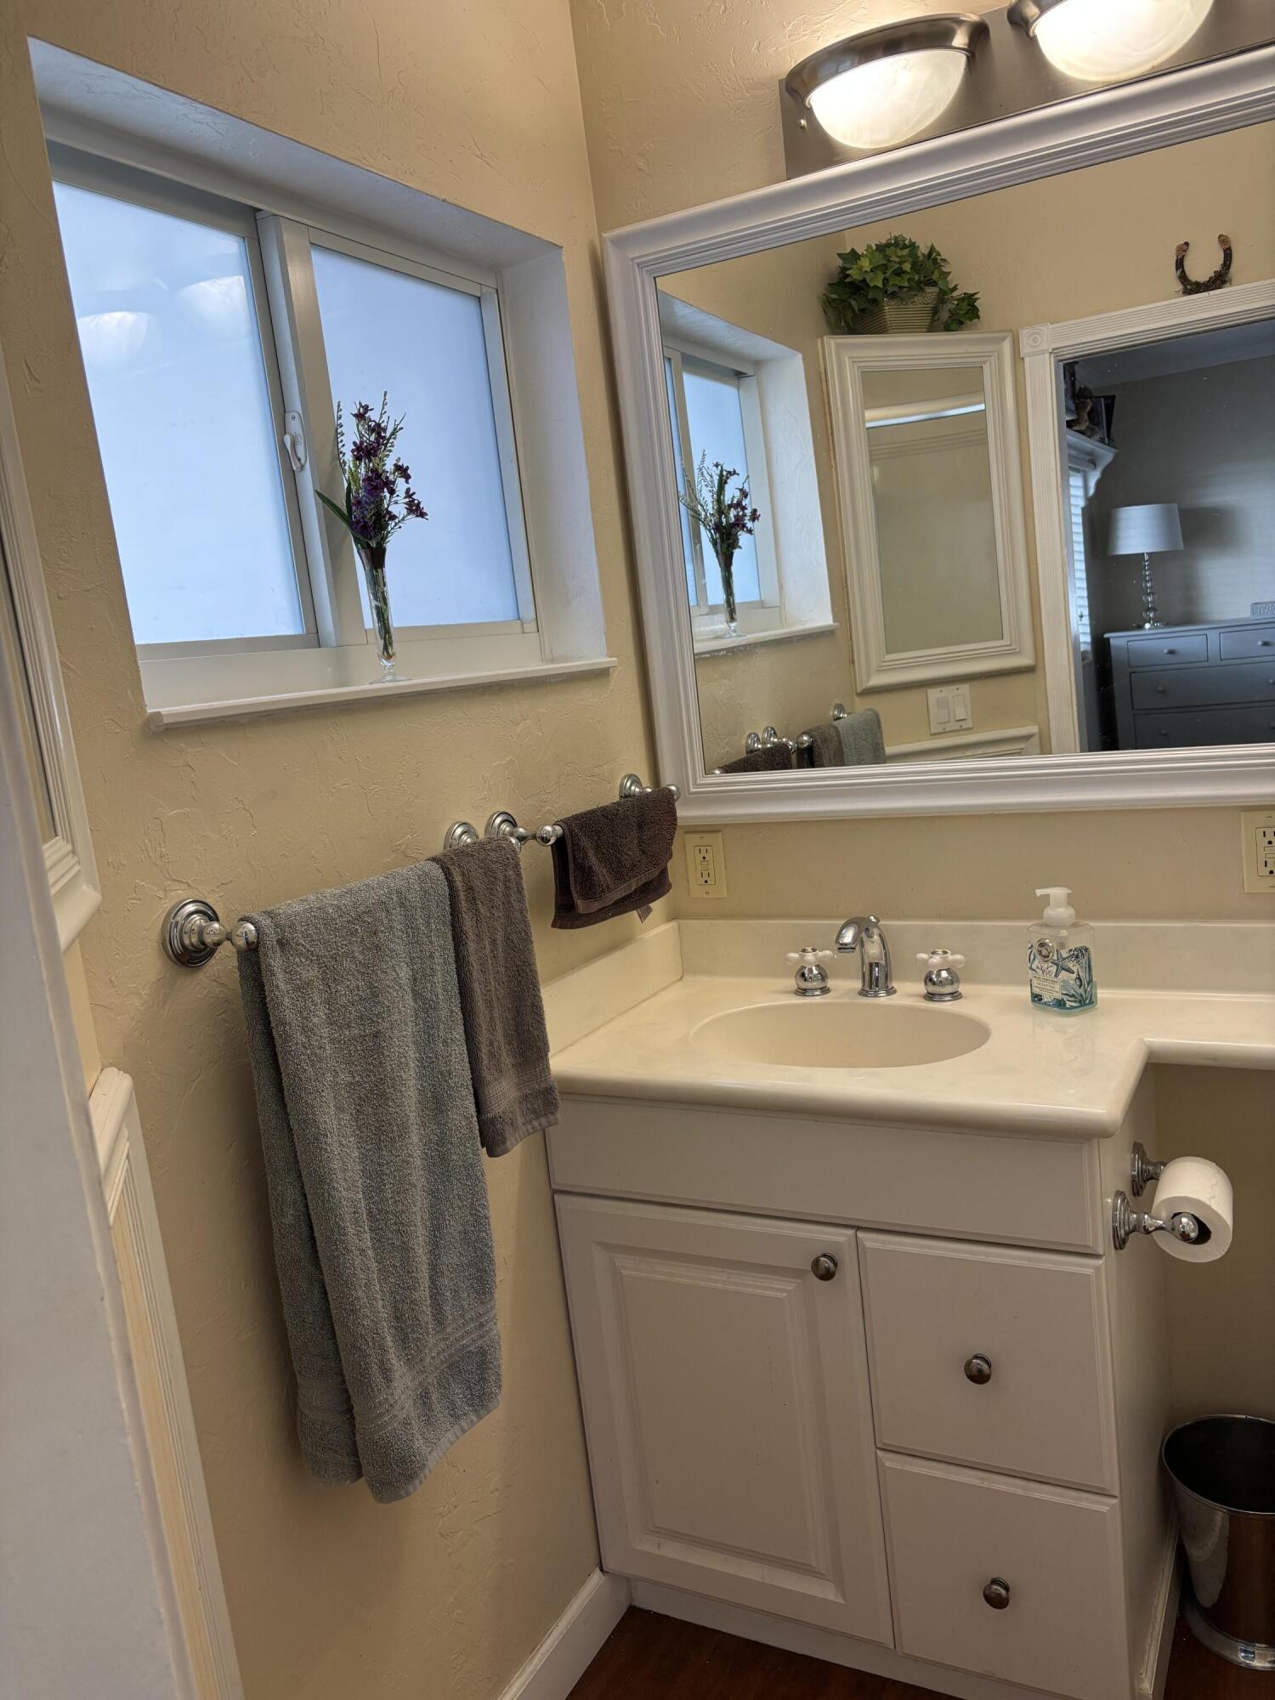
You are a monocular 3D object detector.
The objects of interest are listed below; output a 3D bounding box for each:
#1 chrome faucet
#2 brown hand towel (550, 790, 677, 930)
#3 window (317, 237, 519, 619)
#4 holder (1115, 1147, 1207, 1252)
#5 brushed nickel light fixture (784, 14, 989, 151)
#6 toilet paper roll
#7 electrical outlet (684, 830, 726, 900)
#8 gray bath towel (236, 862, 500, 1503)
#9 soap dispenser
[{"bbox_3d":[0.343,0.170,1.940,0.056,0.124,0.155,-1,11,29],"label":"chrome faucet"},{"bbox_3d":[-0.026,0.009,1.909,0.060,0.166,0.325,-1,11,29],"label":"brown hand towel"},{"bbox_3d":[-0.302,-0.575,1.849,0.025,0.497,0.382,-1,11,29],"label":"window"},{"bbox_3d":[0.684,0.449,1.655,0.092,0.070,0.235,-1,11,29],"label":"holder"},{"bbox_3d":[0.324,-1.028,1.727,0.284,0.117,0.115,-1,11,29],"label":"brushed nickel light fixture"},{"bbox_3d":[0.715,0.458,1.633,0.090,0.090,0.110,-1,11,29],"label":"toilet paper roll"},{"bbox_3d":[0.114,0.026,2.161,0.070,0.114,0.010,-1,11,29],"label":"electrical outlet"},{"bbox_3d":[-0.284,0.357,1.425,0.072,0.650,0.290,-1,11,29],"label":"gray bath towel"},{"bbox_3d":[0.599,0.139,1.815,0.077,0.171,0.067,-10,10,-20],"label":"soap dispenser"}]

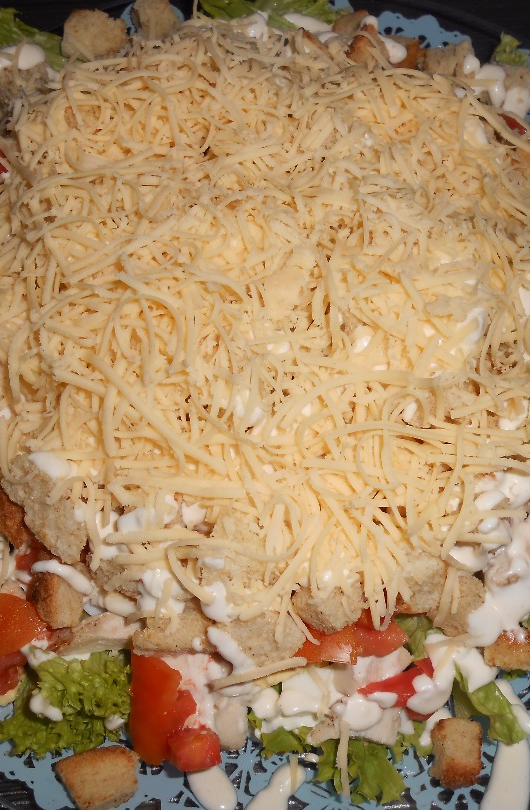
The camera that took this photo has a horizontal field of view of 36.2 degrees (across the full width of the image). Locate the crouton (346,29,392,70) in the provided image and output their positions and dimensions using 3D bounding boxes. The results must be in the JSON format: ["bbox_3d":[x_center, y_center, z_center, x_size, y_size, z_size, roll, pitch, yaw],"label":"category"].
[{"bbox_3d":[0.038,-0.132,0.304,0.015,0.013,0.014,-18,68,-8],"label":"crouton"}]

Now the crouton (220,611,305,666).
[{"bbox_3d":[-0.001,0.062,0.214,0.021,0.013,0.013,0,66,0],"label":"crouton"}]

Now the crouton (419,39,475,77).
[{"bbox_3d":[0.070,-0.132,0.309,0.017,0.013,0.013,-4,66,-2],"label":"crouton"}]

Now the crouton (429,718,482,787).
[{"bbox_3d":[0.052,0.096,0.223,0.011,0.011,0.014,2,37,0],"label":"crouton"}]

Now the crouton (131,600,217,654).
[{"bbox_3d":[-0.023,0.056,0.206,0.020,0.010,0.010,1,40,-13],"label":"crouton"}]

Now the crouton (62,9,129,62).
[{"bbox_3d":[-0.062,-0.136,0.298,0.023,0.013,0.014,1,94,-10],"label":"crouton"}]

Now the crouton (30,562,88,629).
[{"bbox_3d":[-0.054,0.050,0.213,0.011,0.010,0.015,-15,63,33],"label":"crouton"}]

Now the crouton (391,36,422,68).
[{"bbox_3d":[0.053,-0.134,0.310,0.014,0.012,0.013,-9,67,-4],"label":"crouton"}]

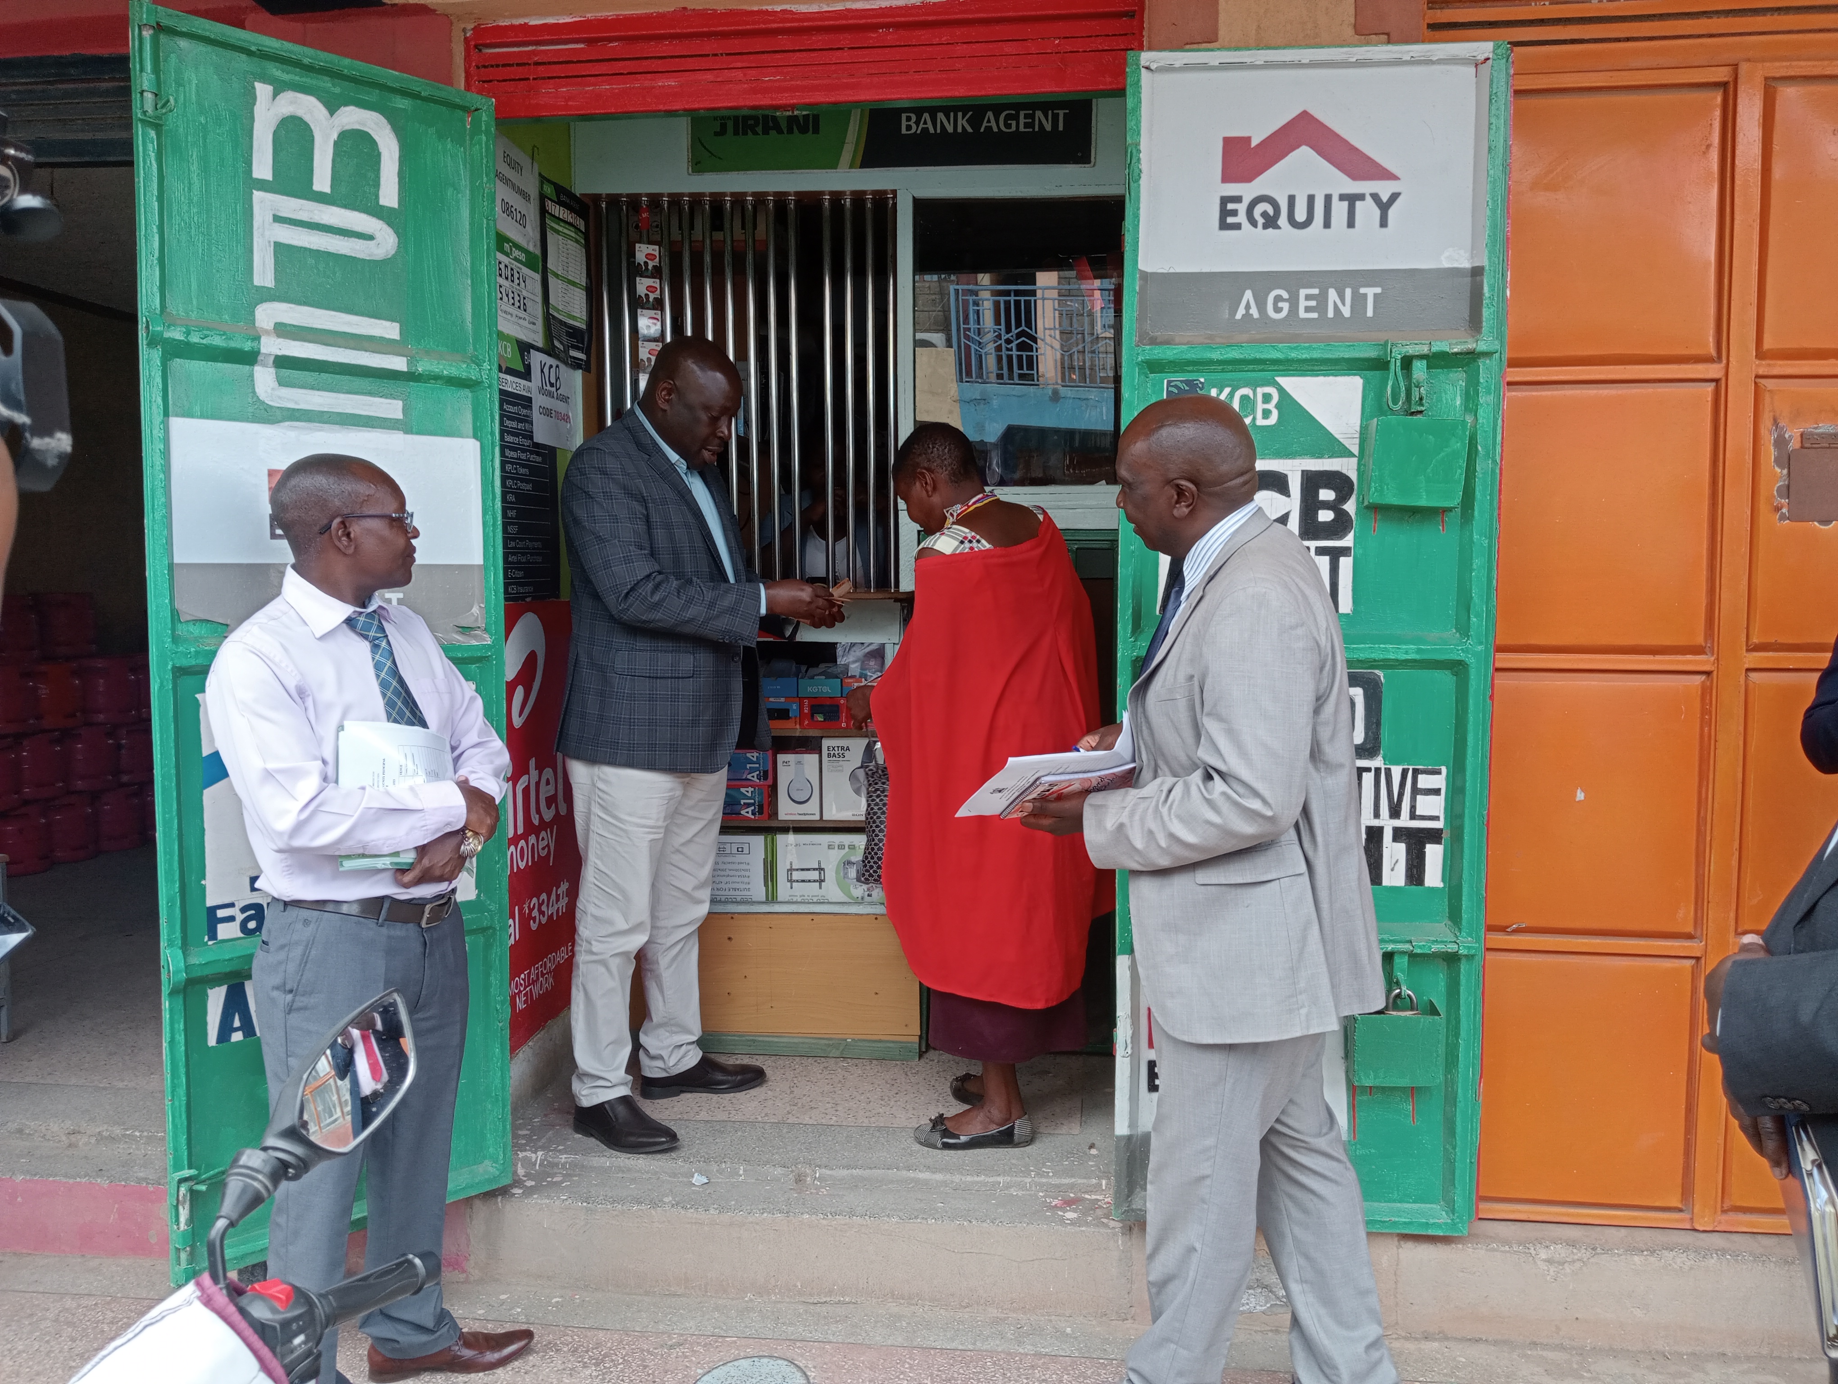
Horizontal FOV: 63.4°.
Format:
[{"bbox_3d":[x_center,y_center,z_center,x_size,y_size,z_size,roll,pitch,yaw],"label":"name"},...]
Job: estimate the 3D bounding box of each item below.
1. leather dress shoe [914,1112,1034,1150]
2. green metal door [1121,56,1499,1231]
[{"bbox_3d":[0.120,0.949,3.258,0.252,0.070,0.088,0,4,3],"label":"leather dress shoe"},{"bbox_3d":[0.704,-0.071,2.736,0.665,2.150,0.050,1,4,5],"label":"green metal door"}]

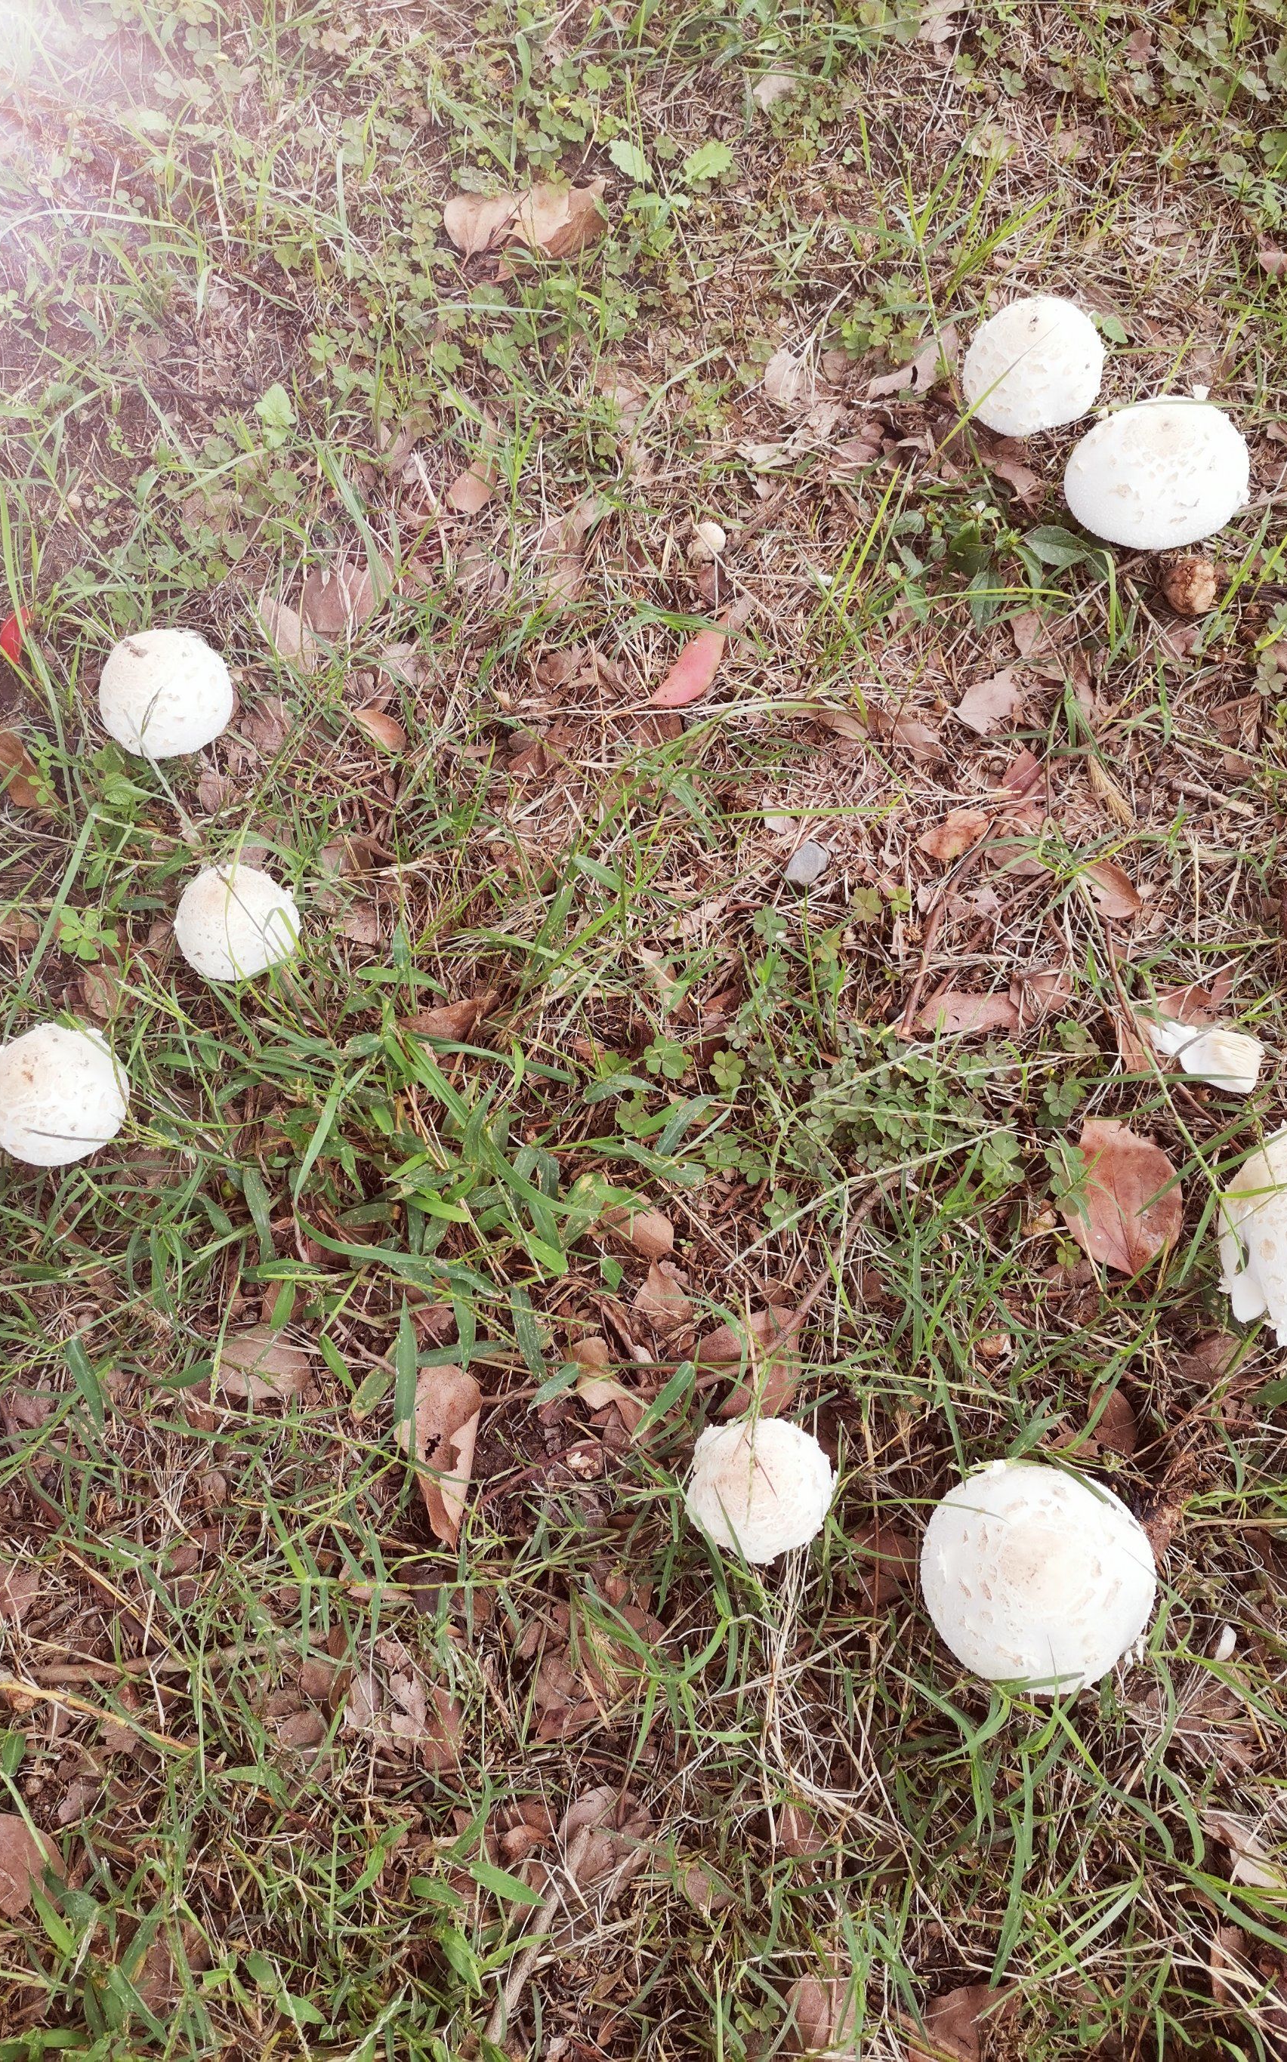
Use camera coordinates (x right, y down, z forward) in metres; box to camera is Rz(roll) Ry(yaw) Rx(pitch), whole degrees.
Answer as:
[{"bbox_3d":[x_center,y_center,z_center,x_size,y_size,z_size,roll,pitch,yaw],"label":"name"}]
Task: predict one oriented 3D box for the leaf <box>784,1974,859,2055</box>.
[{"bbox_3d":[0.083,0.462,0.727,0.034,0.014,0.033,3,65,1],"label":"leaf"}]

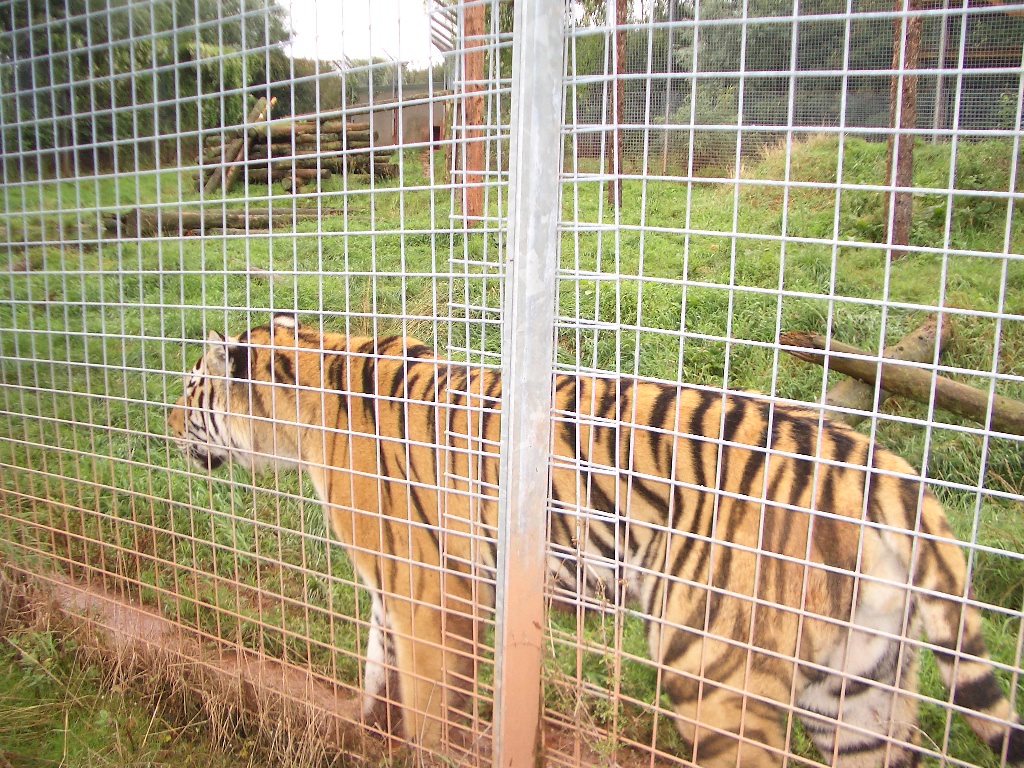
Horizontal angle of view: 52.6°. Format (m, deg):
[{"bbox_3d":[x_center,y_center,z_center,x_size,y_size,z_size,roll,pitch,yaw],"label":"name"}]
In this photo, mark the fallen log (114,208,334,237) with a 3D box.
[{"bbox_3d":[-3.378,-1.877,12.000,2.500,0.280,0.360,-3,12,-16],"label":"fallen log"}]

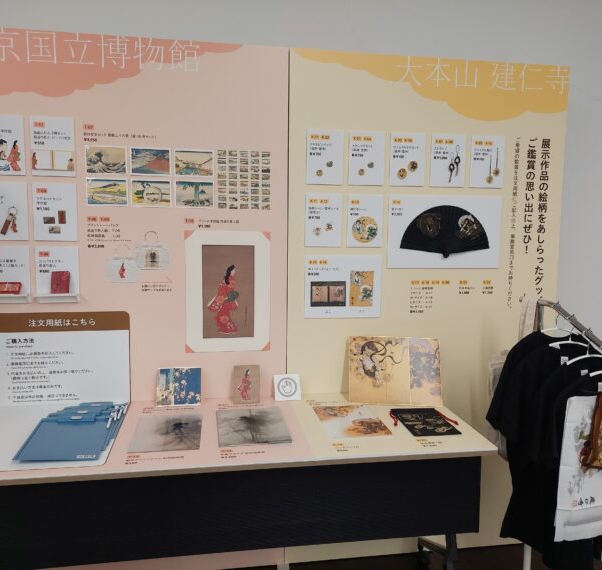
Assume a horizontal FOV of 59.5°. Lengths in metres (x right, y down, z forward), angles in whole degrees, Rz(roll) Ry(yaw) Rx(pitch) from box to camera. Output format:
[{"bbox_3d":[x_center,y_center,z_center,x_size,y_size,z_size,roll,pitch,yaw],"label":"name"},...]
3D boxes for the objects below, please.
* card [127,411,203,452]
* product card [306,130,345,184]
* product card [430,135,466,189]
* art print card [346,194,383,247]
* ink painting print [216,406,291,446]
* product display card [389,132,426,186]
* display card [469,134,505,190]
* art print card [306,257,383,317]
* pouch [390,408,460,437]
[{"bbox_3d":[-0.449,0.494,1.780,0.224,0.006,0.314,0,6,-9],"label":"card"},{"bbox_3d":[0.096,-0.502,2.079,0.150,0.212,0.010,0,6,-9],"label":"product card"},{"bbox_3d":[0.607,-0.506,2.161,0.150,0.212,0.010,0,6,-9],"label":"product card"},{"bbox_3d":[0.262,-0.257,2.133,0.150,0.212,0.010,0,6,-9],"label":"art print card"},{"bbox_3d":[-0.169,0.483,1.816,0.230,0.010,0.328,0,7,-9],"label":"ink painting print"},{"bbox_3d":[0.435,-0.505,2.133,0.150,0.212,0.010,0,6,-9],"label":"product display card"},{"bbox_3d":[0.777,-0.508,2.188,0.150,0.212,0.010,0,6,-9],"label":"display card"},{"bbox_3d":[0.175,0.009,2.150,0.317,0.257,0.010,0,6,-9],"label":"art print card"},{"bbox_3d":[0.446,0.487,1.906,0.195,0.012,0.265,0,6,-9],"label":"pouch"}]

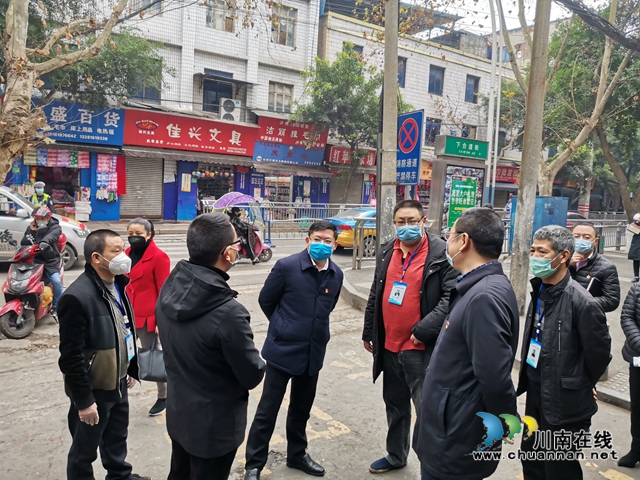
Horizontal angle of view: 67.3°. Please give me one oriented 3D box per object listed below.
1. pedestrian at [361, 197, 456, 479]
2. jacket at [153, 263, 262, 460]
[{"bbox_3d":[0.542,0.609,3.147,0.620,1.730,0.400,4,5,19],"label":"pedestrian"},{"bbox_3d":[-0.490,0.517,2.170,0.510,0.820,0.380,6,7,33],"label":"jacket"}]

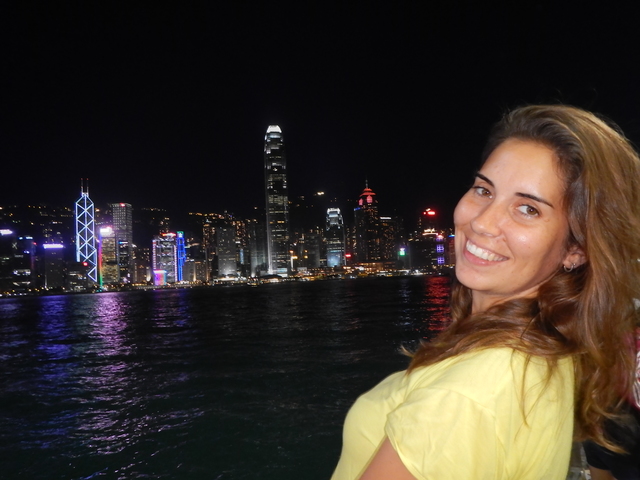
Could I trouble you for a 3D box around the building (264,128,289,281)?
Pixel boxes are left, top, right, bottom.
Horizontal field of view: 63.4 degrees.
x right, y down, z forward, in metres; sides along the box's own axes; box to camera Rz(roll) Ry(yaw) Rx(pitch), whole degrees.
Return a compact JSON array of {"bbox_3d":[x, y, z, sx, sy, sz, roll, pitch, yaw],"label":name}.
[{"bbox_3d":[-113.000,-92.100,1387.400,56.000,412.000,56.000,-2,-4,-9],"label":"building"}]

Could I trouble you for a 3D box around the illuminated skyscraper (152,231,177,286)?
[{"bbox_3d":[-512.000,70.400,1716.000,68.000,179.000,55.000,-1,-5,-27],"label":"illuminated skyscraper"}]

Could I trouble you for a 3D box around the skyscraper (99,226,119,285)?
[{"bbox_3d":[-603.800,54.000,1483.500,44.000,185.000,36.000,0,-5,-30],"label":"skyscraper"}]

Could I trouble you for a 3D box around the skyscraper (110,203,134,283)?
[{"bbox_3d":[-643.700,19.000,1692.300,48.000,283.000,48.000,-3,-4,0],"label":"skyscraper"}]

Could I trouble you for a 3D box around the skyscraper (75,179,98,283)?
[{"bbox_3d":[-753.600,-16.200,1672.100,53.000,367.000,53.000,0,-5,-32],"label":"skyscraper"}]

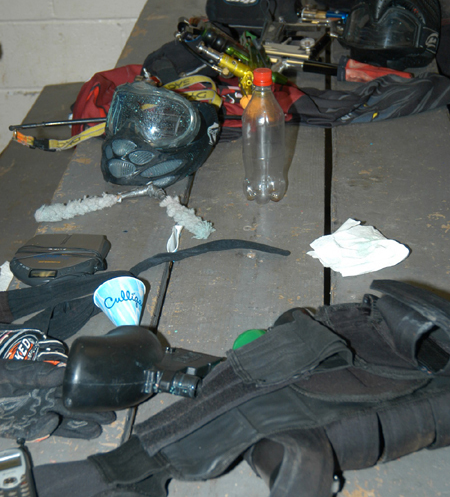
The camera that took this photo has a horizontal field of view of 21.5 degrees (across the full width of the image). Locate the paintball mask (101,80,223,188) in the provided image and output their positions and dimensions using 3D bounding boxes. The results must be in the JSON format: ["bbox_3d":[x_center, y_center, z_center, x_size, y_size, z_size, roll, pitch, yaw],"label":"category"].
[{"bbox_3d":[-0.122,-0.210,2.150,0.188,0.188,0.145,17,12,33],"label":"paintball mask"}]

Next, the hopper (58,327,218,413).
[{"bbox_3d":[-0.101,0.147,1.509,0.196,0.090,0.118,2,28,9],"label":"hopper"}]

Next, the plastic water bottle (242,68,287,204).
[{"bbox_3d":[0.066,-0.187,1.992,0.073,0.232,0.073,0,27,5],"label":"plastic water bottle"}]

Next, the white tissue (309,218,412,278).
[{"bbox_3d":[0.207,-0.009,1.851,0.160,0.034,0.158,0,27,5],"label":"white tissue"}]

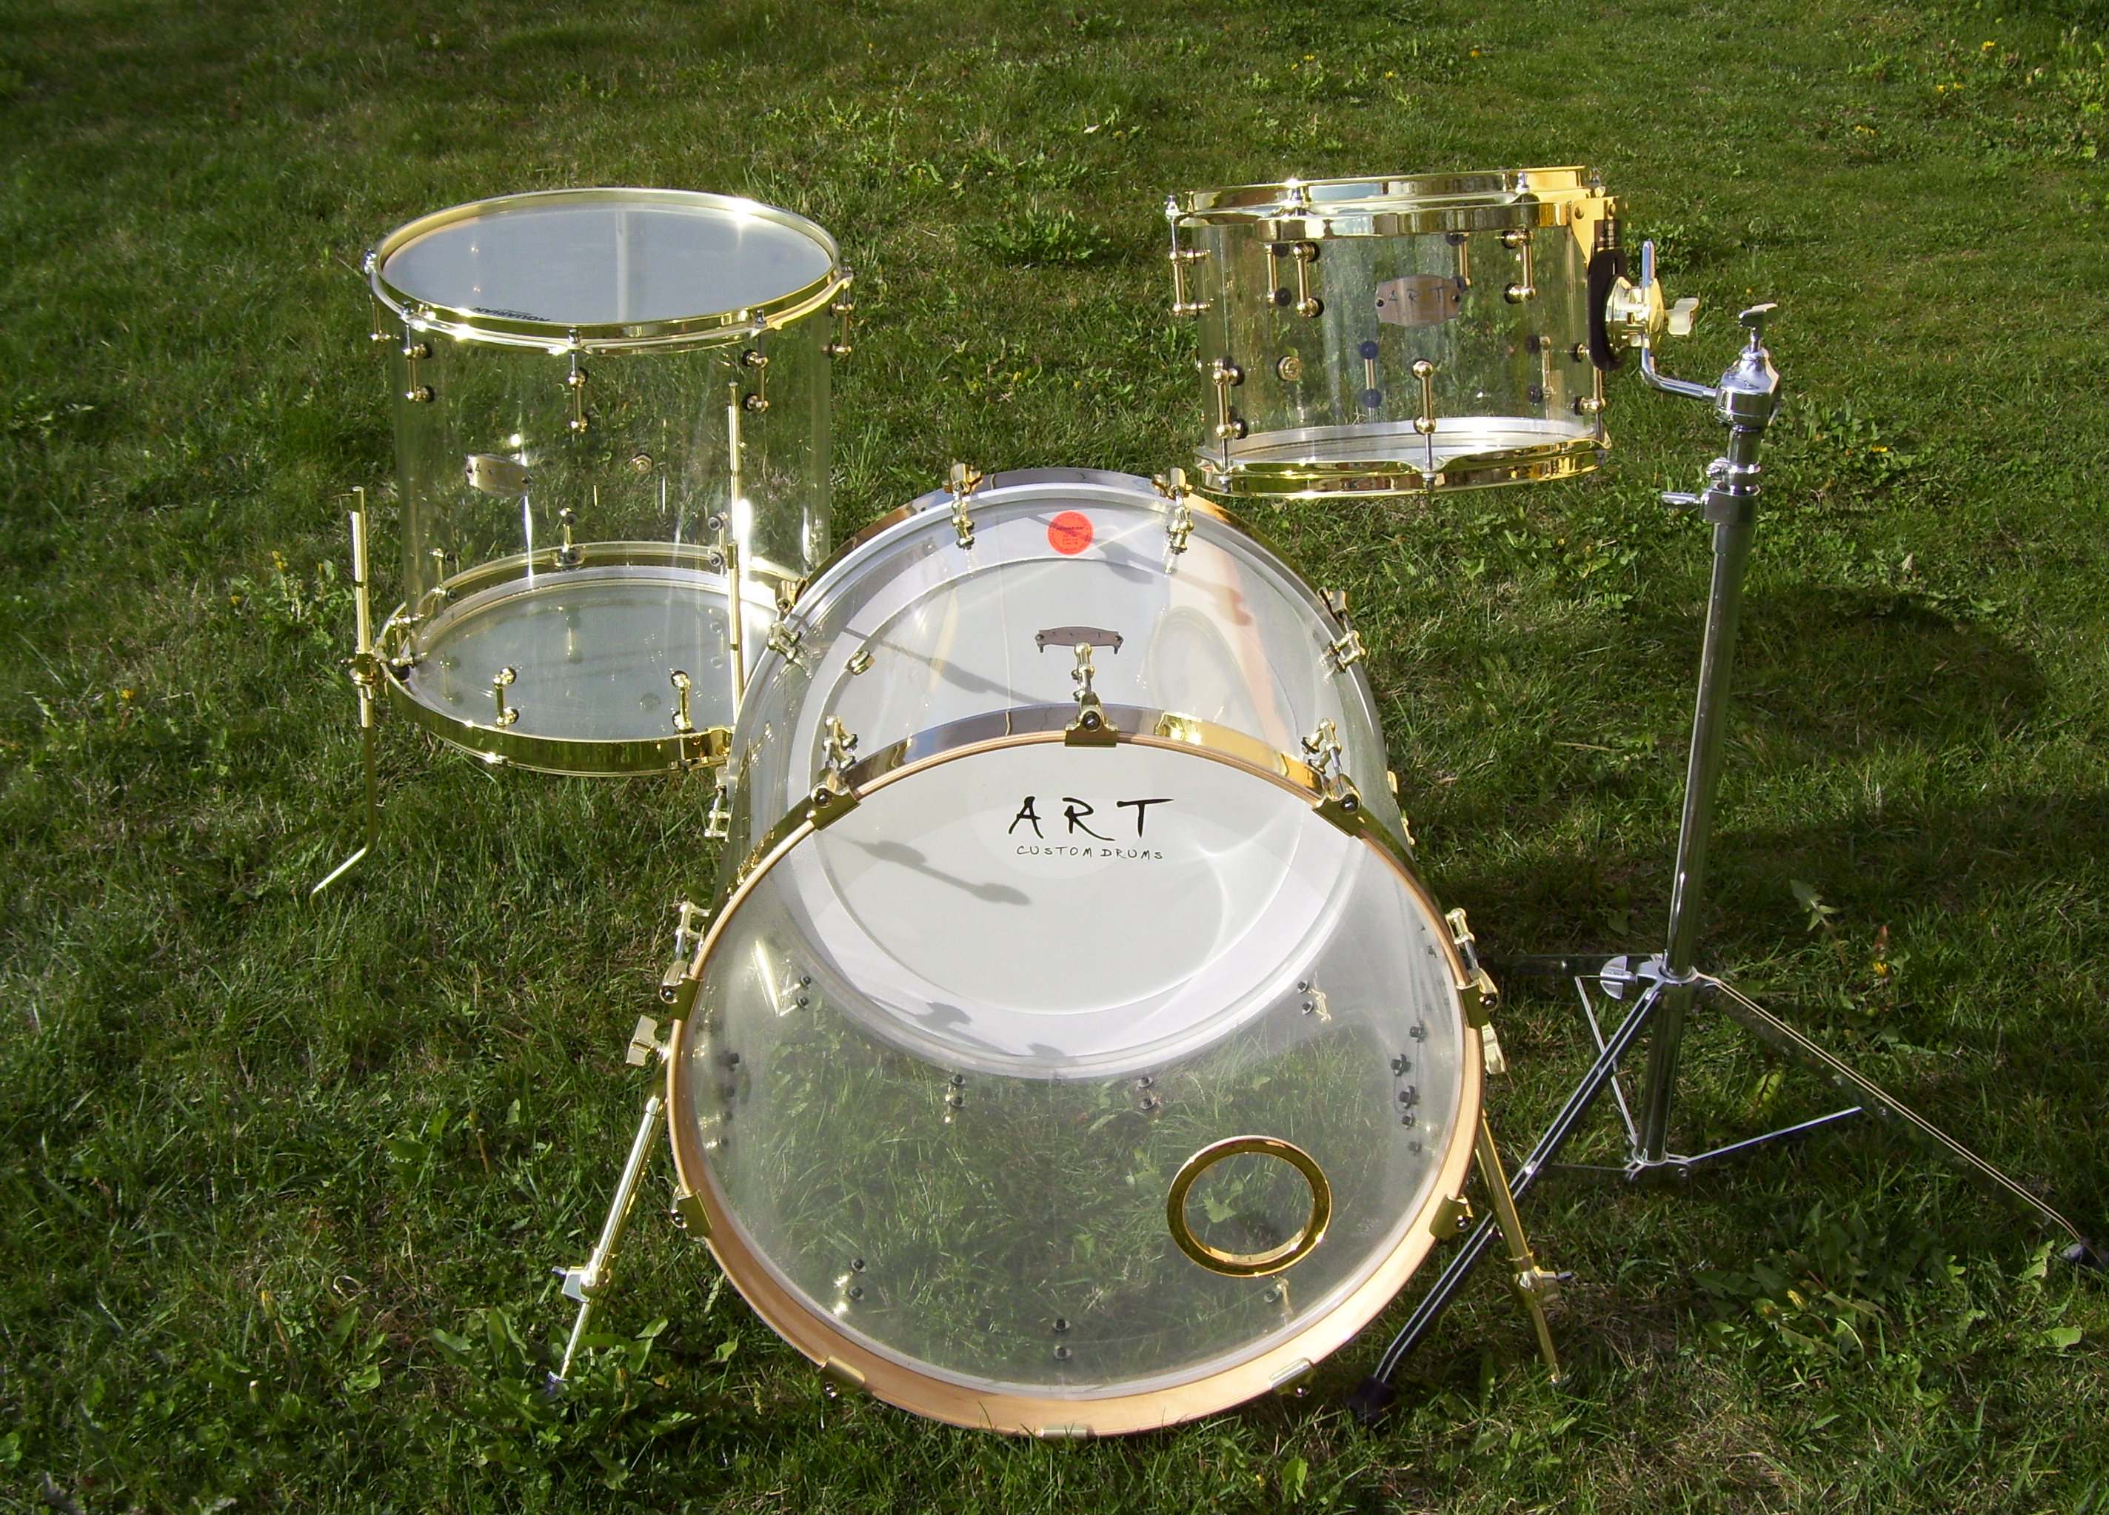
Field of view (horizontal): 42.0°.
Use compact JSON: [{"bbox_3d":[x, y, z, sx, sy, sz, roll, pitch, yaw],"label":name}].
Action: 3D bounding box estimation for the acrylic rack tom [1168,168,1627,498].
[{"bbox_3d":[0.270,-0.338,2.165,0.355,0.238,0.350,-4,11,1],"label":"acrylic rack tom"}]

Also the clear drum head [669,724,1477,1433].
[{"bbox_3d":[0.016,0.242,2.017,0.600,0.600,0.055,0,23,-1],"label":"clear drum head"}]

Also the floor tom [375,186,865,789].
[{"bbox_3d":[-0.418,-0.273,2.633,0.445,0.440,0.445,2,27,-1],"label":"floor tom"}]

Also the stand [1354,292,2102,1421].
[{"bbox_3d":[0.485,-0.019,2.329,0.700,0.830,0.610,-8,27,-17],"label":"stand"}]

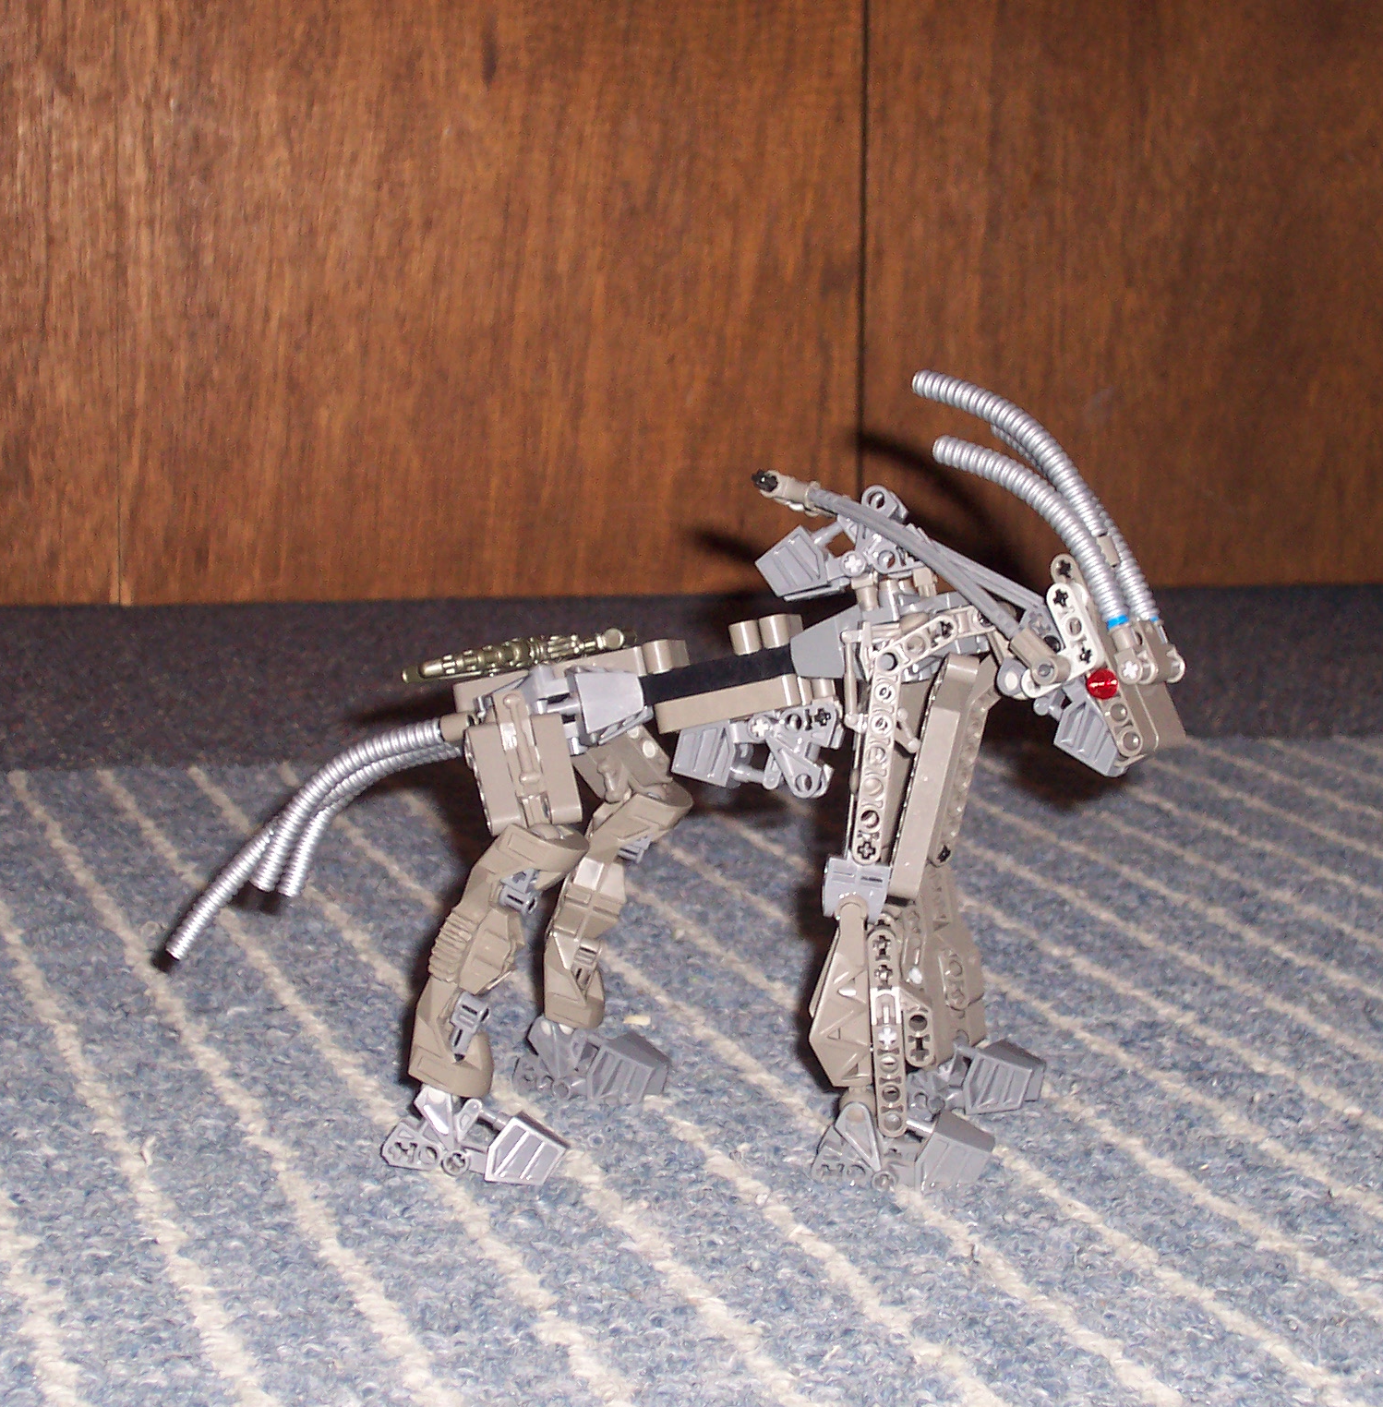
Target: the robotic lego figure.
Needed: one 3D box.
[{"bbox_3d":[-0.009,0.014,0.985,0.269,0.196,0.119,2,8,9],"label":"robotic lego figure"}]

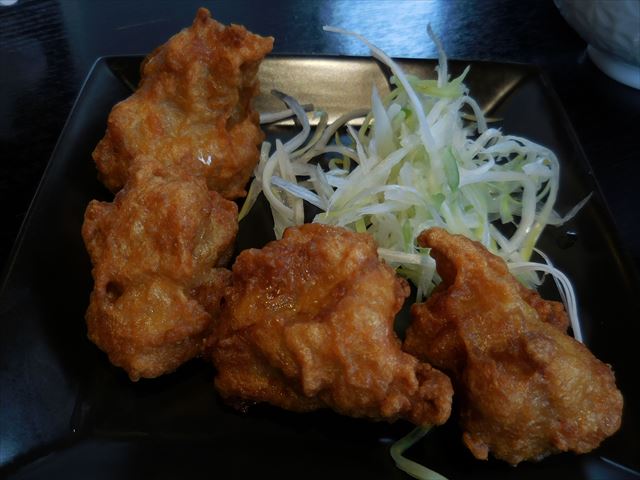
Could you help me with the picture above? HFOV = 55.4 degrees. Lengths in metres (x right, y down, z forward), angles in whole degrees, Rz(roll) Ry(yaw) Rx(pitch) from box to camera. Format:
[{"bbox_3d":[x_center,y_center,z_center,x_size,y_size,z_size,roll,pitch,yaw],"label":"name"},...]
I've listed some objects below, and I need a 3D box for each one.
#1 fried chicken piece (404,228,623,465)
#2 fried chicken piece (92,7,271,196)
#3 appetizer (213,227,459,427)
[{"bbox_3d":[0.056,0.034,0.188,0.049,0.040,0.074,-22,55,-18],"label":"fried chicken piece"},{"bbox_3d":[-0.048,-0.048,0.238,0.055,0.047,0.080,15,53,10],"label":"fried chicken piece"},{"bbox_3d":[0.004,0.025,0.194,0.070,0.039,0.058,10,52,7],"label":"appetizer"}]

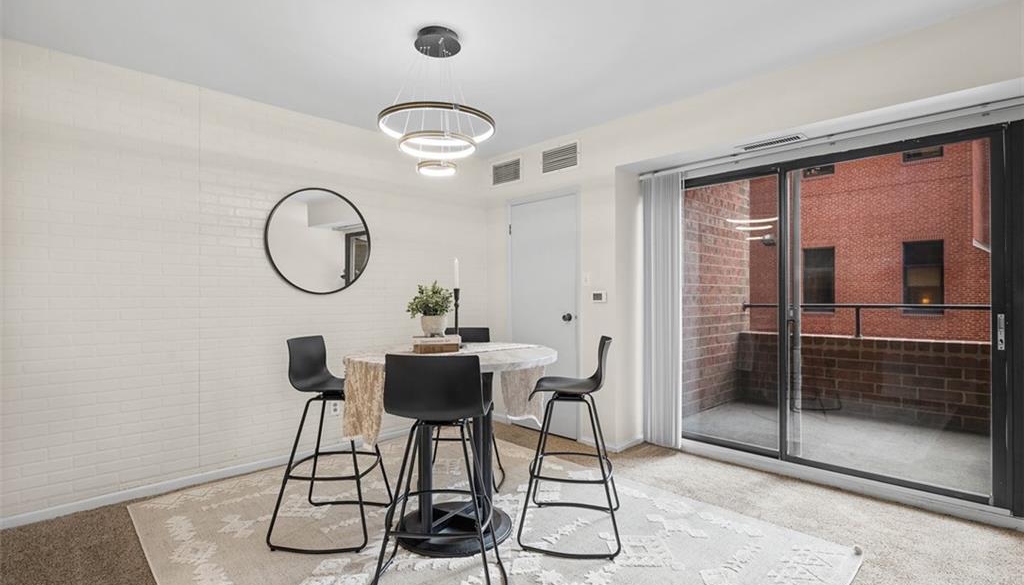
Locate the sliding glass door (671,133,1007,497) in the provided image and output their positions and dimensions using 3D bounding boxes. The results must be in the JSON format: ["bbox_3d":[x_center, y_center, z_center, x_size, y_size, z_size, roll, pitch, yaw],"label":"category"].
[{"bbox_3d":[1.929,0.126,3.225,1.919,2.020,0.101,0,0,44],"label":"sliding glass door"}]

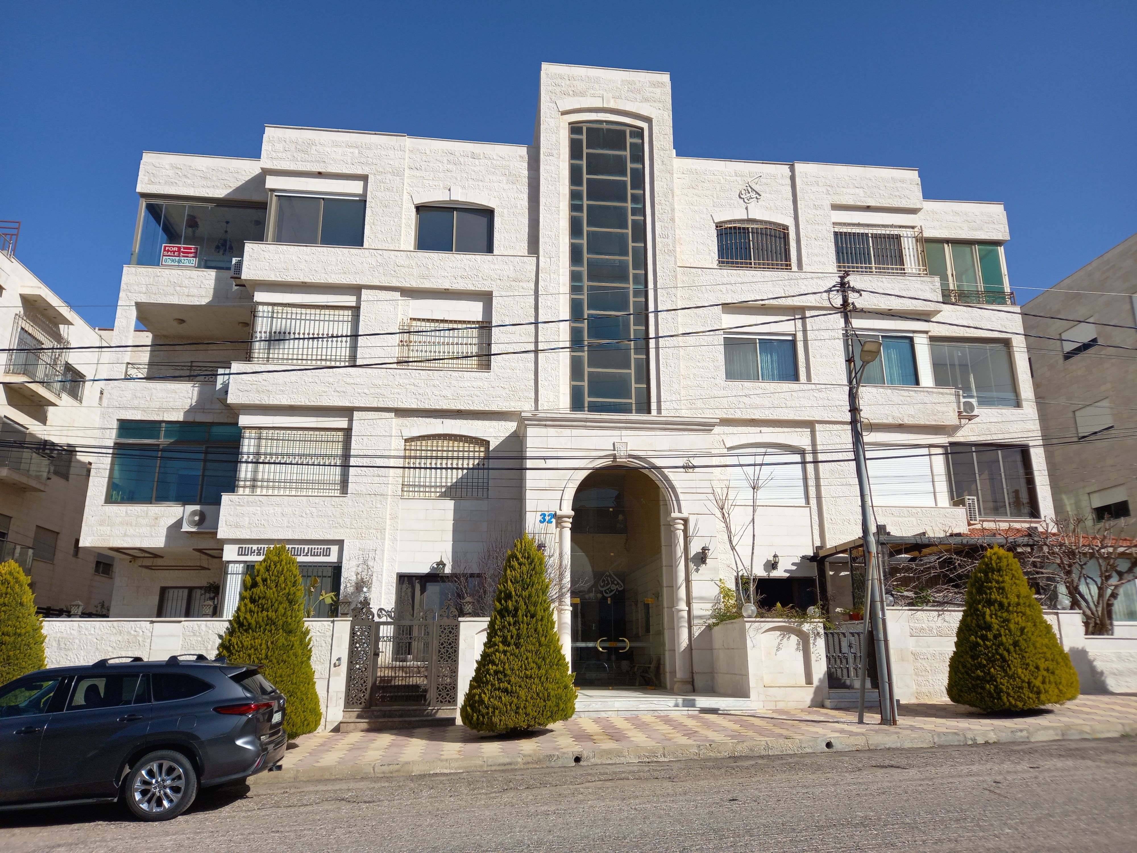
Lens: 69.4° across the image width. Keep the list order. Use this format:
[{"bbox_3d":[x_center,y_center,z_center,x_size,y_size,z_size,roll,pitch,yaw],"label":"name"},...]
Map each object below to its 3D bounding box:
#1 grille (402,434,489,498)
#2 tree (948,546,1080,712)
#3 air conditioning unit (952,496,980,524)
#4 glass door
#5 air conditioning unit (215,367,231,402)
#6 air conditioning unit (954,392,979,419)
[{"bbox_3d":[-3.097,1.016,20.736,2.130,1.580,0.120,2,-16,-6],"label":"grille"},{"bbox_3d":[7.815,3.600,14.737,2.070,2.890,2.070,2,-16,-6],"label":"tree"},{"bbox_3d":[10.600,2.295,21.936,0.290,0.680,0.800,2,-16,-7],"label":"air conditioning unit"},{"bbox_3d":[1.167,3.706,20.630,2.450,5.500,0.120,2,-16,-6],"label":"glass door"},{"bbox_3d":[-8.514,-0.926,20.550,0.330,0.730,0.820,2,-16,-7],"label":"air conditioning unit"},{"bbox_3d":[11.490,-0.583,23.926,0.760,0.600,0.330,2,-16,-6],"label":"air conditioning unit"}]

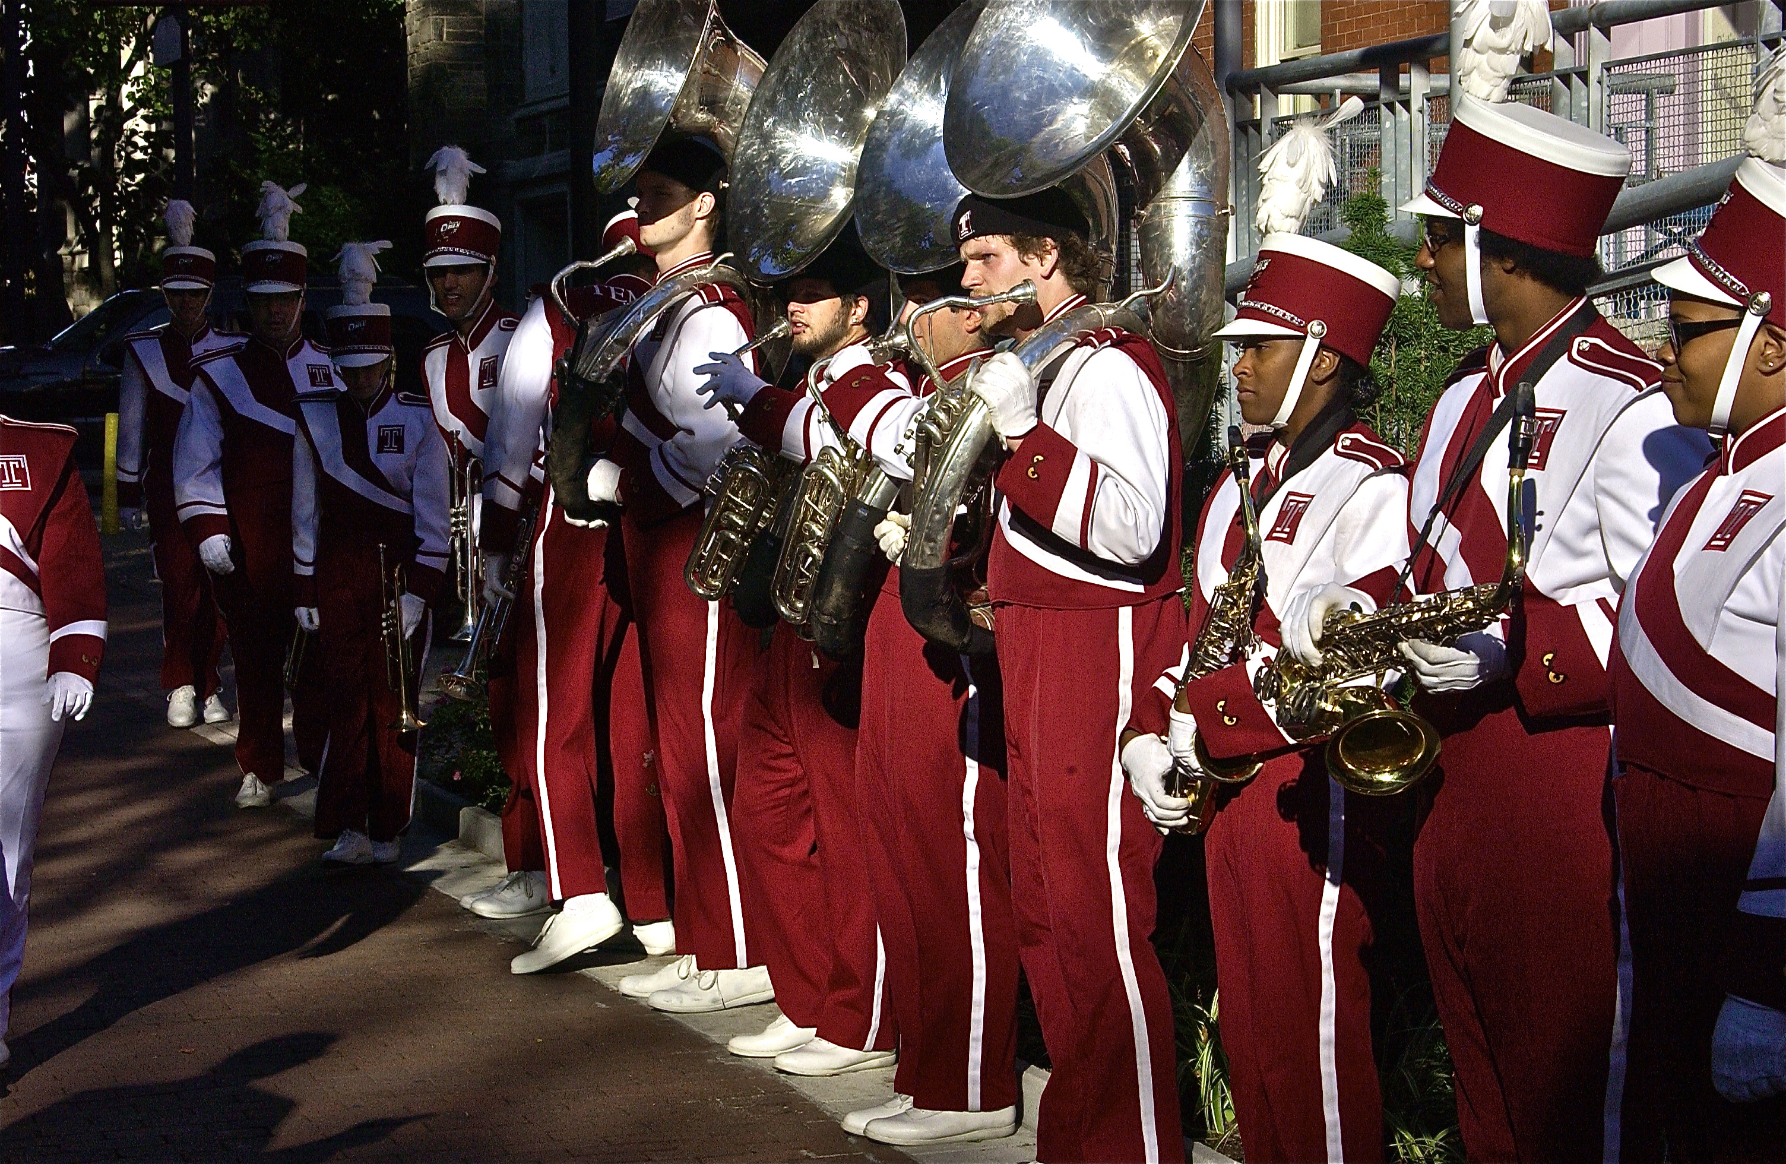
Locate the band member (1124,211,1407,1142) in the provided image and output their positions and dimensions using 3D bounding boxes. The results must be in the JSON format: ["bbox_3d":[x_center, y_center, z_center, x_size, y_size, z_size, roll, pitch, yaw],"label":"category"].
[{"bbox_3d":[0.609,0.318,7.500,0.460,1.771,0.480,-3,5,-26],"label":"band member"}]

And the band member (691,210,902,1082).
[{"bbox_3d":[-0.194,0.138,9.844,0.480,1.786,0.500,-3,5,-20],"label":"band member"}]

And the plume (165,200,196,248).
[{"bbox_3d":[-2.602,-1.308,16.738,0.115,0.185,0.115,-1,5,-7],"label":"plume"}]

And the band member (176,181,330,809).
[{"bbox_3d":[-2.048,-0.222,14.720,0.520,1.797,0.520,-2,5,-8],"label":"band member"}]

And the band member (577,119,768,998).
[{"bbox_3d":[-0.495,-0.030,10.669,0.420,2.001,0.500,-2,5,-18],"label":"band member"}]

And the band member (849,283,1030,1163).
[{"bbox_3d":[0.085,0.221,9.074,0.480,1.733,0.500,-2,5,-16],"label":"band member"}]

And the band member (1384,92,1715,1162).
[{"bbox_3d":[0.906,0.287,6.593,0.480,1.964,0.540,-4,5,-32],"label":"band member"}]

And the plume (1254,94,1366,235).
[{"bbox_3d":[0.662,-0.662,7.380,0.160,0.230,0.150,16,-3,-26],"label":"plume"}]

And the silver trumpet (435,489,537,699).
[{"bbox_3d":[-0.950,0.015,10.930,0.125,0.530,0.160,19,-24,0],"label":"silver trumpet"}]

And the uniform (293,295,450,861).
[{"bbox_3d":[-1.502,-0.090,13.161,0.470,1.760,0.360,-1,5,-3],"label":"uniform"}]

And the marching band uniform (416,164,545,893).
[{"bbox_3d":[-1.060,-0.141,12.107,0.380,2.014,0.480,-3,5,-30],"label":"marching band uniform"}]

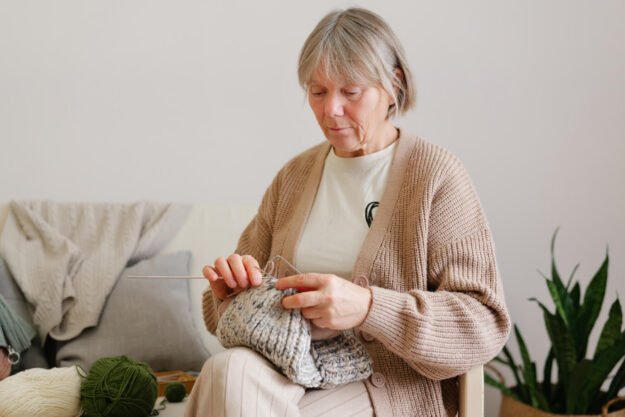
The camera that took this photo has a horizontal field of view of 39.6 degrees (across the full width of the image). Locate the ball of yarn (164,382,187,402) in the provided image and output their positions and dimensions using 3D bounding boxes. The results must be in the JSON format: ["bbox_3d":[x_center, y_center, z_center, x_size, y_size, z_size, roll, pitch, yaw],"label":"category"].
[{"bbox_3d":[-0.288,0.388,1.830,0.046,0.044,0.046,0,2,0],"label":"ball of yarn"}]

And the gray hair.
[{"bbox_3d":[0.084,-0.264,1.570,0.185,0.205,0.215,0,18,32],"label":"gray hair"}]

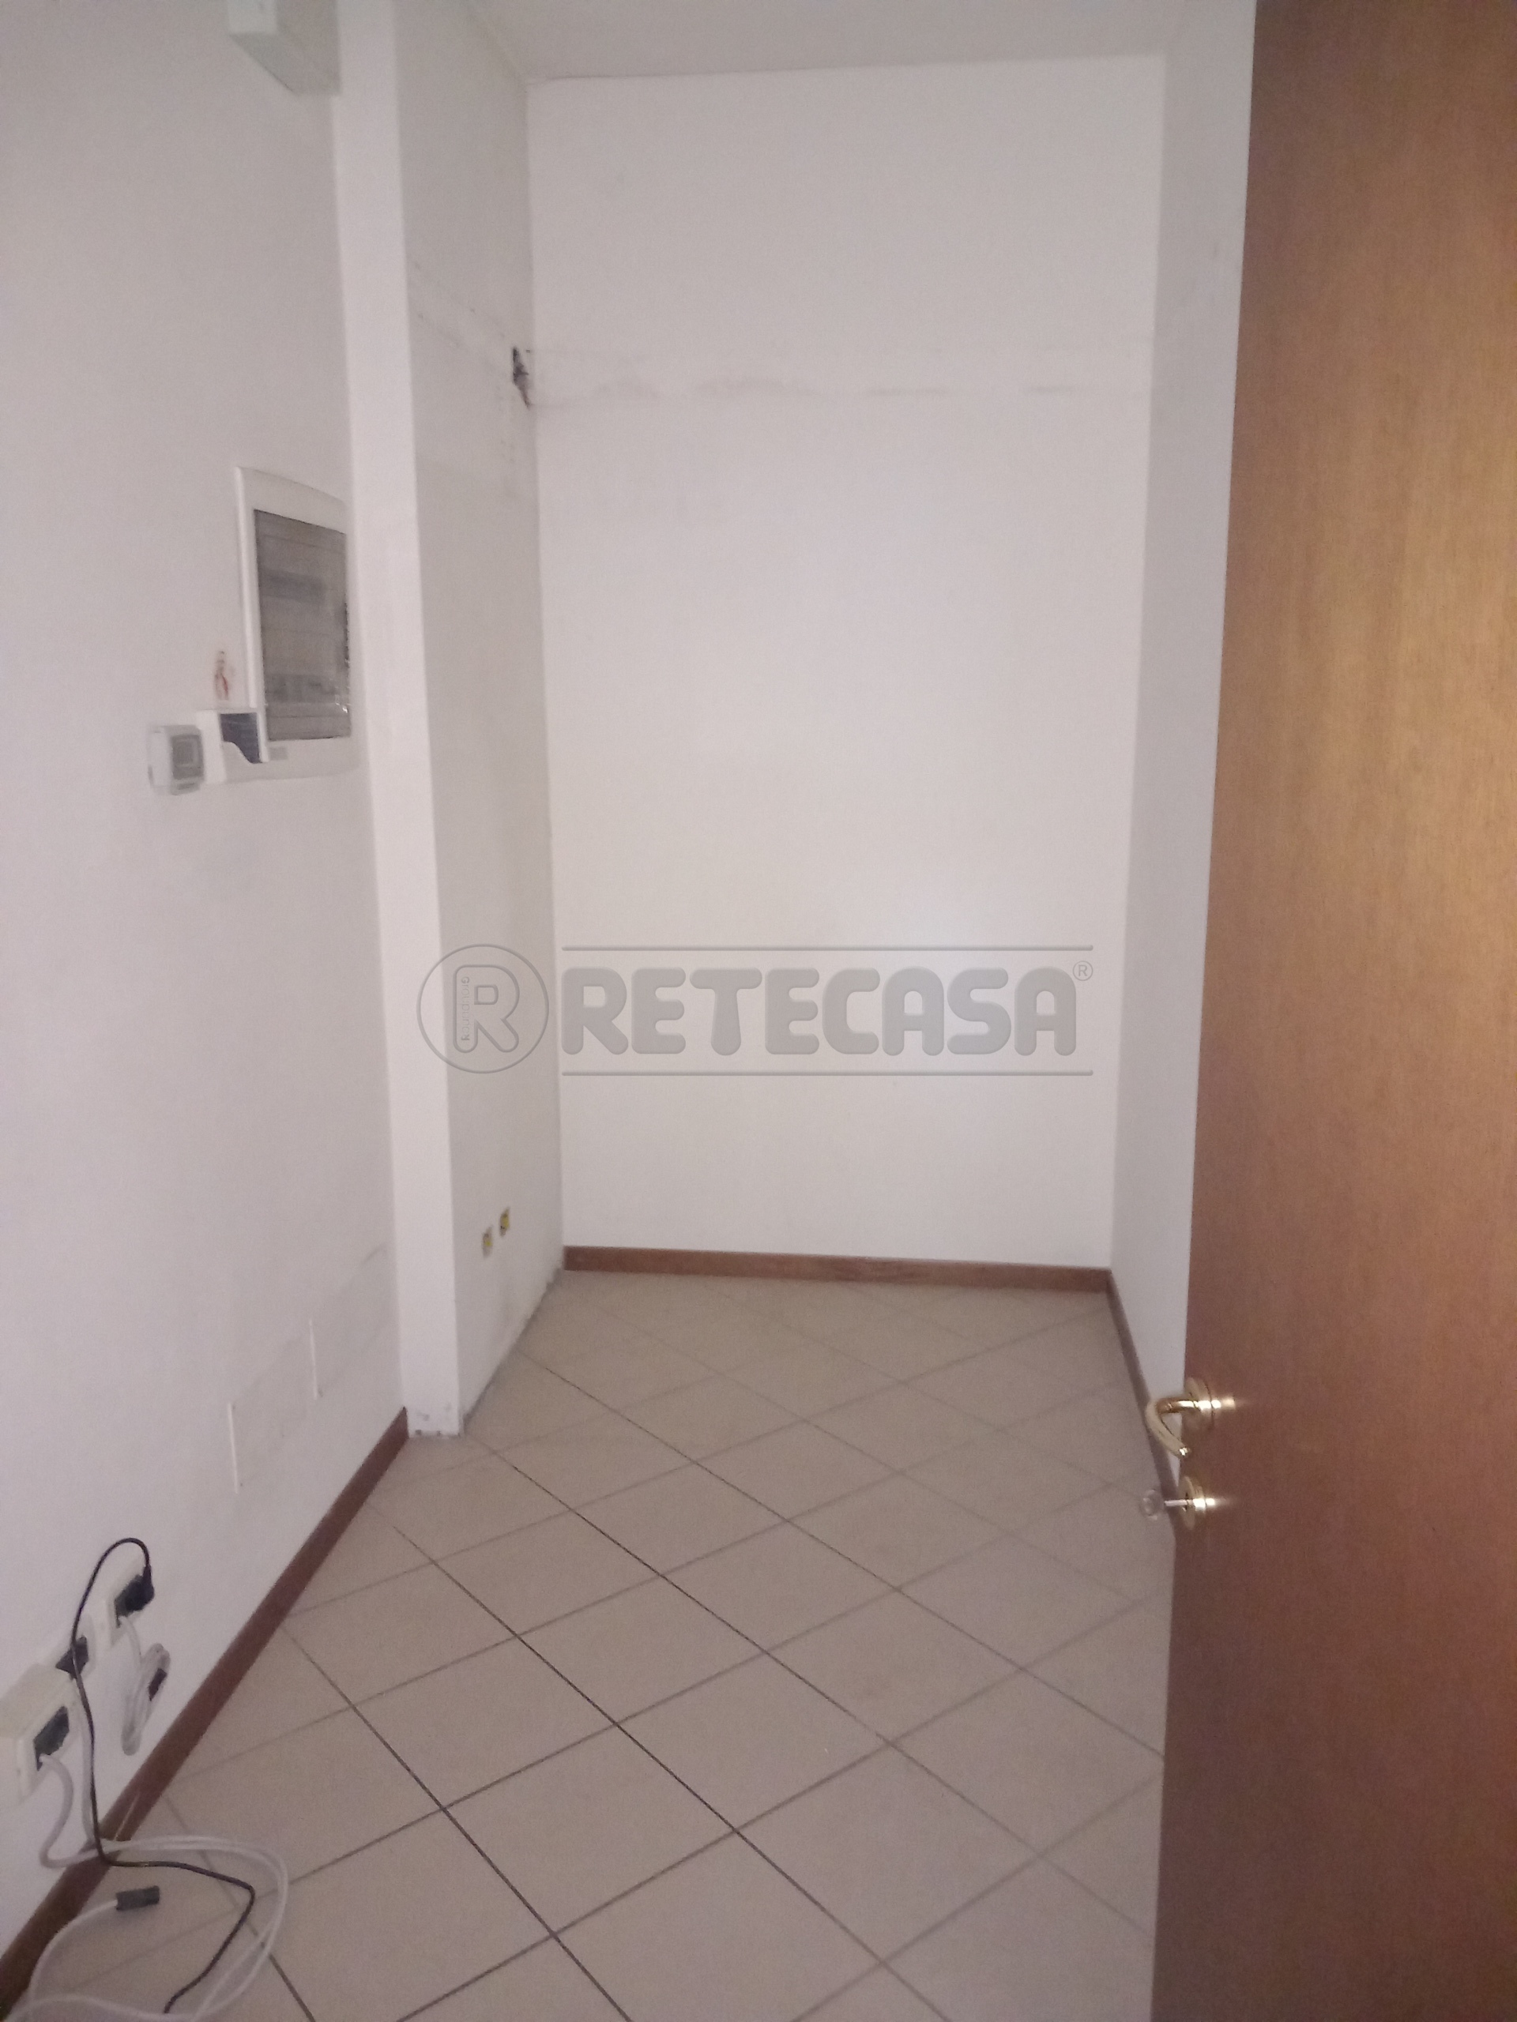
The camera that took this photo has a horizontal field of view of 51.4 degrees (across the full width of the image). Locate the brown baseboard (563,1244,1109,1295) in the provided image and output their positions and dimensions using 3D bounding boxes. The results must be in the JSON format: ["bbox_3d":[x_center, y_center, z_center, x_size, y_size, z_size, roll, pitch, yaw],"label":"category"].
[{"bbox_3d":[0.202,0.709,4.330,1.499,0.070,0.012,1,12,7],"label":"brown baseboard"}]

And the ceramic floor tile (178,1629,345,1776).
[{"bbox_3d":[-0.860,1.109,2.535,0.300,0.010,0.300,-9,15,-38],"label":"ceramic floor tile"}]

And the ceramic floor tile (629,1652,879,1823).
[{"bbox_3d":[-0.010,1.128,2.450,0.300,0.010,0.300,-9,15,-38],"label":"ceramic floor tile"}]

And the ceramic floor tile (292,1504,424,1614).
[{"bbox_3d":[-0.816,1.027,2.964,0.300,0.010,0.300,-9,15,-38],"label":"ceramic floor tile"}]

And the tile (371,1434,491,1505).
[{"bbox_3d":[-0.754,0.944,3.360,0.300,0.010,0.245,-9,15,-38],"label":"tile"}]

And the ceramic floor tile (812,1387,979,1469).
[{"bbox_3d":[0.312,0.916,3.468,0.300,0.010,0.300,-9,15,-38],"label":"ceramic floor tile"}]

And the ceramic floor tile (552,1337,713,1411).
[{"bbox_3d":[-0.304,0.858,3.740,0.300,0.010,0.300,-9,15,-38],"label":"ceramic floor tile"}]

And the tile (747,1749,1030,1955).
[{"bbox_3d":[0.181,1.176,2.220,0.300,0.010,0.300,-9,15,-38],"label":"tile"}]

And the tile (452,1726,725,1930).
[{"bbox_3d":[-0.245,1.170,2.271,0.301,0.010,0.301,-9,15,-38],"label":"tile"}]

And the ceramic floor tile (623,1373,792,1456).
[{"bbox_3d":[-0.110,0.914,3.528,0.301,0.010,0.301,-9,15,-38],"label":"ceramic floor tile"}]

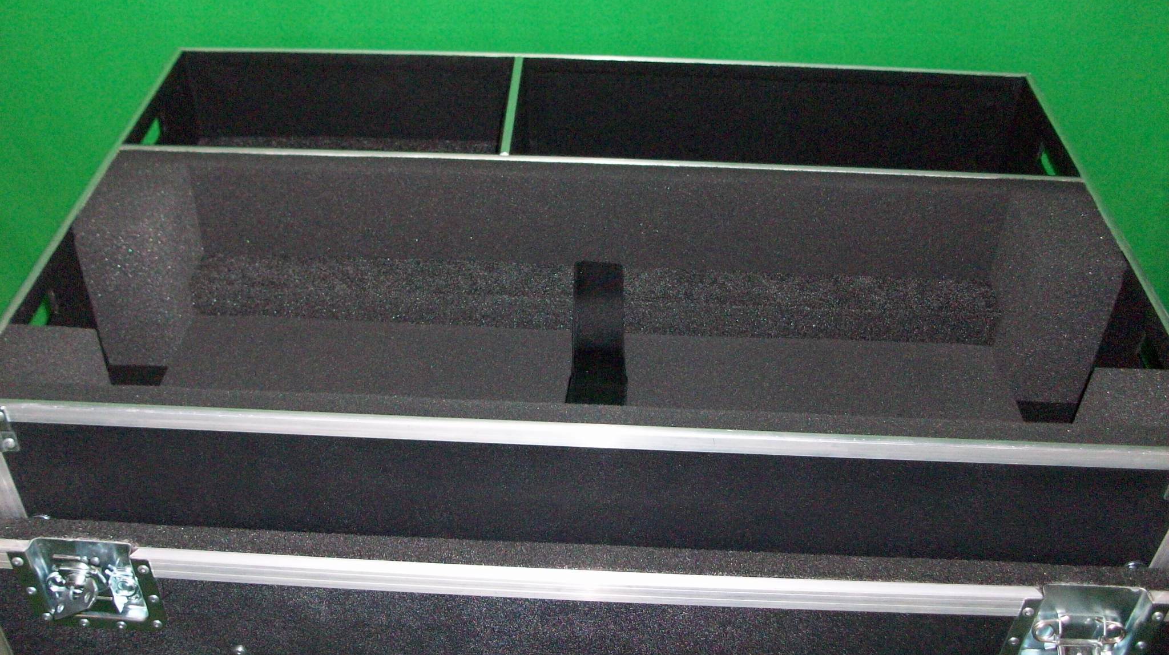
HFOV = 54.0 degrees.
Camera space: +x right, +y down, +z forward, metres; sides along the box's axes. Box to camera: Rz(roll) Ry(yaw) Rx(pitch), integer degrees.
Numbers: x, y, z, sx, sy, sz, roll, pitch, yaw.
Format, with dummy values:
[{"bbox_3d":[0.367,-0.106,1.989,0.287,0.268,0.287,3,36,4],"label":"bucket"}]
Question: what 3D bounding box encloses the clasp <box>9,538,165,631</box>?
[{"bbox_3d":[-0.402,0.211,0.943,0.113,0.095,0.021,2,40,1],"label":"clasp"}]

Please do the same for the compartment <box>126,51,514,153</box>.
[{"bbox_3d":[-0.272,-0.202,1.269,0.382,0.117,0.207,2,40,1],"label":"compartment"}]

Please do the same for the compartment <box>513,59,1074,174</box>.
[{"bbox_3d":[0.212,-0.181,1.266,0.574,0.126,0.211,2,40,1],"label":"compartment"}]

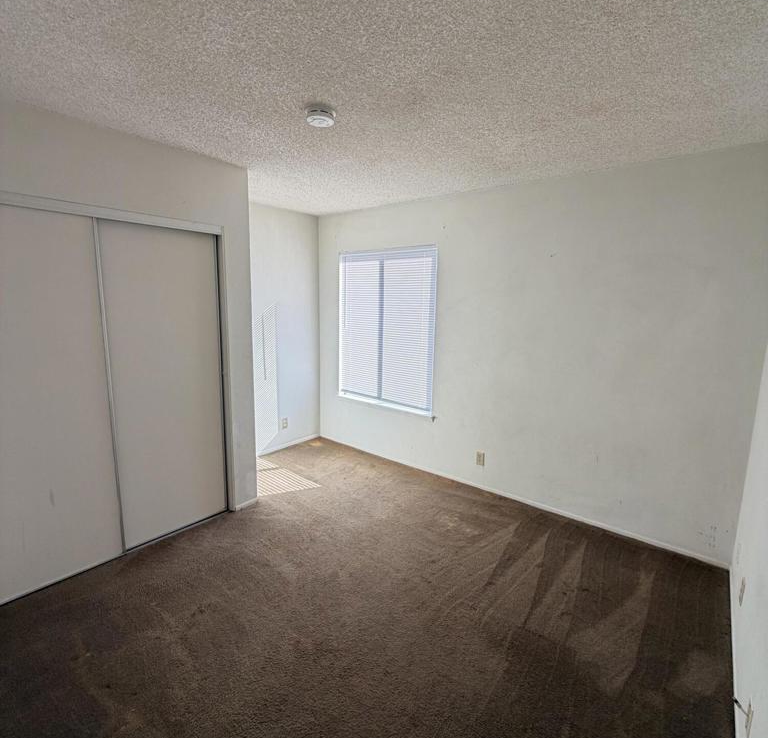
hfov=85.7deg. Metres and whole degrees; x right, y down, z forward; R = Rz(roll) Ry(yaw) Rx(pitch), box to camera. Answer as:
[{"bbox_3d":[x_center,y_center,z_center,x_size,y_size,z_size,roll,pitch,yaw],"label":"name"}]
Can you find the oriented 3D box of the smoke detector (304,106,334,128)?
[{"bbox_3d":[-0.301,-1.198,1.976,0.140,0.040,0.140,1,10,0],"label":"smoke detector"}]

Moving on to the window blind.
[{"bbox_3d":[0.002,-0.393,4.051,1.160,1.460,0.050,9,12,38],"label":"window blind"}]

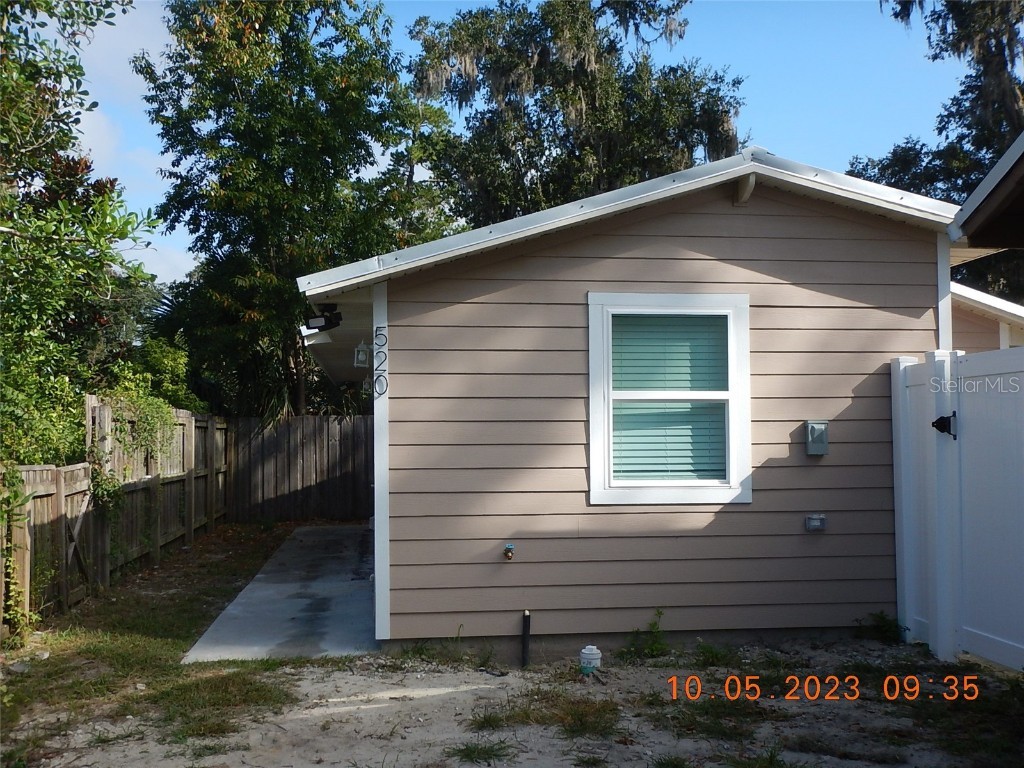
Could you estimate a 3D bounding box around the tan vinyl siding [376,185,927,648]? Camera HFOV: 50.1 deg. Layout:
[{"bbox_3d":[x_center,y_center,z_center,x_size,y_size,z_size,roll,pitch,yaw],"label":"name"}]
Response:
[{"bbox_3d":[1.093,0.150,7.451,3.850,3.060,0.120,0,-3,-7],"label":"tan vinyl siding"}]

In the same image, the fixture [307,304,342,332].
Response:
[{"bbox_3d":[-1.302,-0.455,7.600,0.210,0.185,0.160,-1,-3,17],"label":"fixture"}]

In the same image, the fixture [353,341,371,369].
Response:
[{"bbox_3d":[-1.280,-0.258,9.400,0.170,0.265,0.135,0,-3,-7],"label":"fixture"}]

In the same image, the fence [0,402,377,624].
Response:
[{"bbox_3d":[-3.010,1.187,13.486,2.750,1.860,10.400,0,-3,-7],"label":"fence"}]

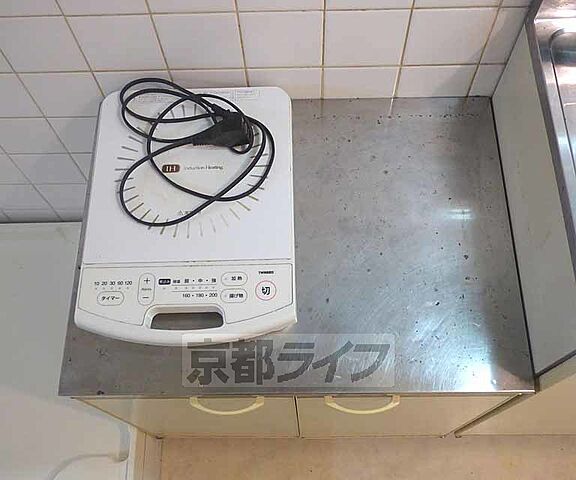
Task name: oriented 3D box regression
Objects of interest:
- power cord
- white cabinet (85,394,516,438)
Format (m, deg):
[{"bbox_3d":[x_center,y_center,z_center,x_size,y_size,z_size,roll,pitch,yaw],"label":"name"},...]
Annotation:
[{"bbox_3d":[-0.124,-0.127,0.792,0.208,0.044,0.224,-1,65,2],"label":"power cord"},{"bbox_3d":[0.019,0.098,1.059,0.576,0.502,0.459,-1,65,2],"label":"white cabinet"}]

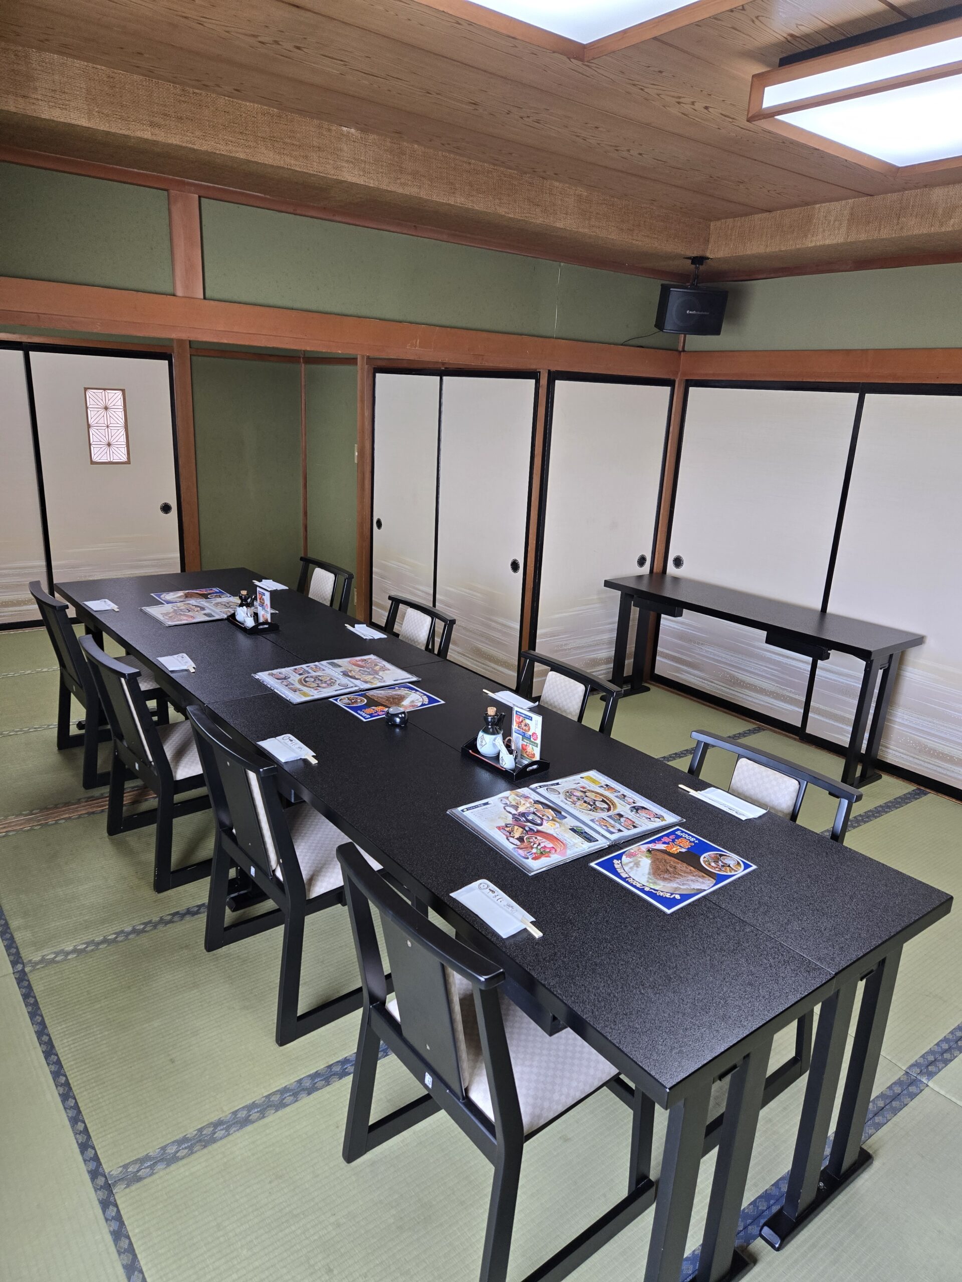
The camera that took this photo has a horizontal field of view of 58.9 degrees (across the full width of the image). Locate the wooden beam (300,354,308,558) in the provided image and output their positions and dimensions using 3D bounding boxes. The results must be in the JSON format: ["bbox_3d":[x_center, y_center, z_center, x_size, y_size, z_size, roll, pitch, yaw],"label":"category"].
[{"bbox_3d":[-1.378,-1.269,6.682,0.045,1.861,0.045,-10,20,-37],"label":"wooden beam"}]

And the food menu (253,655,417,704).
[{"bbox_3d":[-0.480,0.126,2.846,0.465,0.014,0.312,-10,20,-37],"label":"food menu"}]

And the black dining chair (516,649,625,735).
[{"bbox_3d":[0.080,0.501,2.795,0.550,0.780,0.475,-10,20,-37],"label":"black dining chair"}]

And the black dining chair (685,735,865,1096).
[{"bbox_3d":[0.553,0.726,2.189,0.530,0.785,0.490,-11,22,-40],"label":"black dining chair"}]

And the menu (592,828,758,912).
[{"bbox_3d":[0.413,0.477,1.816,0.295,0.006,0.211,-10,20,-37],"label":"menu"}]

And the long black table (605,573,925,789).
[{"bbox_3d":[1.327,0.162,4.373,0.460,0.706,1.500,-11,21,-39],"label":"long black table"}]

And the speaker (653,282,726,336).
[{"bbox_3d":[1.009,-1.600,4.108,0.285,0.200,0.165,1,30,-8],"label":"speaker"}]

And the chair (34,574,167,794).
[{"bbox_3d":[-1.578,0.148,3.708,0.550,0.780,0.475,-10,20,-37],"label":"chair"}]

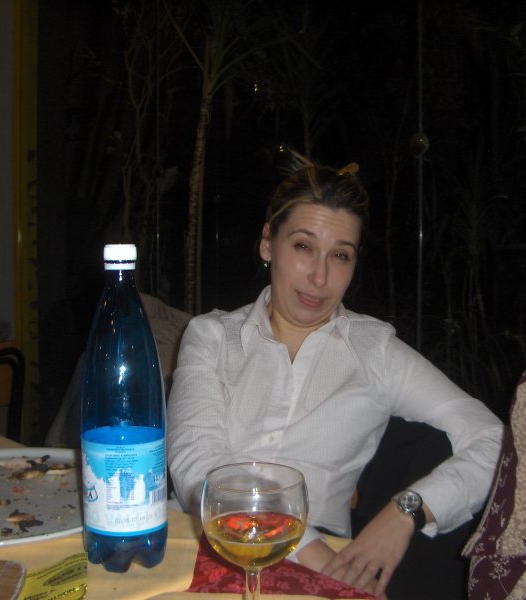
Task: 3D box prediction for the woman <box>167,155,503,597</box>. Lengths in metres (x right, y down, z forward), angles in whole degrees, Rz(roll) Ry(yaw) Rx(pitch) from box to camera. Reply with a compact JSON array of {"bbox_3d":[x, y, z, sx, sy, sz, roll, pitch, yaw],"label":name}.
[{"bbox_3d":[0.070,0.394,1.010,0.550,1.180,0.720,1,4,16],"label":"woman"}]

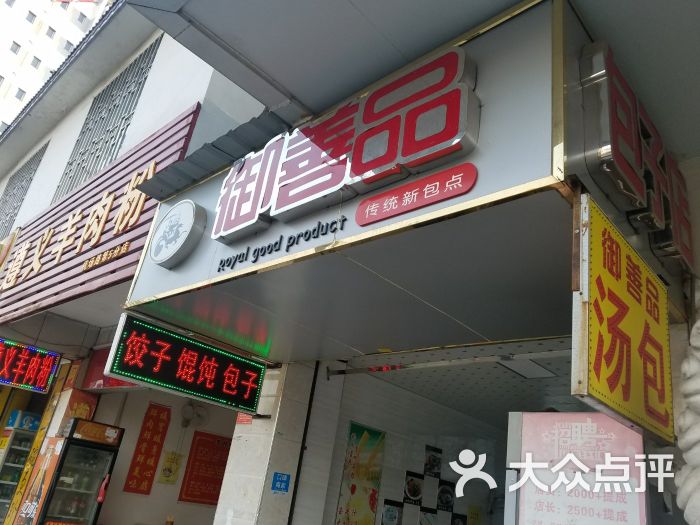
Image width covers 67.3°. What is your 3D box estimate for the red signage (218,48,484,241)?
[{"bbox_3d":[-0.128,-0.553,2.911,1.887,0.638,0.120,-14,-33,42],"label":"red signage"}]

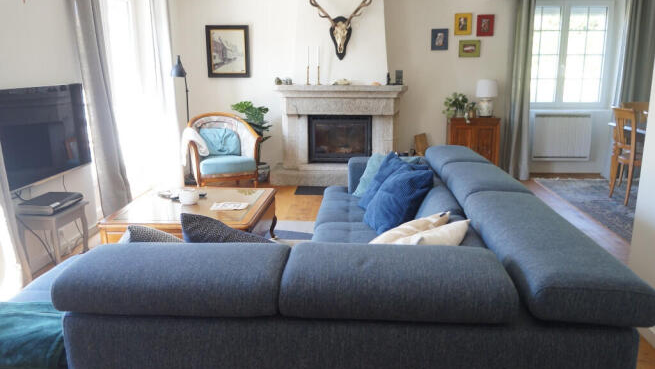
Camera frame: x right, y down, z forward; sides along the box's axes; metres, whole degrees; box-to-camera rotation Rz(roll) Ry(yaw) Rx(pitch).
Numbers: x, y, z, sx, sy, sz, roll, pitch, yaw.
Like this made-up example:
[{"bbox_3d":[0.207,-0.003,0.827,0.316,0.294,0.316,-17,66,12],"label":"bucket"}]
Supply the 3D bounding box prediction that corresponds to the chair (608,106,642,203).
[{"bbox_3d":[3.268,-0.283,4.987,0.500,0.950,0.430,0,14,4],"label":"chair"}]

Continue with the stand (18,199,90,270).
[{"bbox_3d":[-1.891,0.398,3.424,0.291,0.470,0.379,0,14,4],"label":"stand"}]

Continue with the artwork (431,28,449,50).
[{"bbox_3d":[1.343,-1.727,5.871,0.200,0.249,0.020,0,14,4],"label":"artwork"}]

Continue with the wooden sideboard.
[{"bbox_3d":[1.752,-0.422,6.000,0.584,0.790,0.340,1,13,5],"label":"wooden sideboard"}]

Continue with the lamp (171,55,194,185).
[{"bbox_3d":[-1.698,-0.756,5.898,0.260,1.530,0.260,-4,14,-12],"label":"lamp"}]

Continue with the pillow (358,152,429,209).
[{"bbox_3d":[0.419,0.014,3.192,0.160,0.440,0.440,31,-5,-30],"label":"pillow"}]

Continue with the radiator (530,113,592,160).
[{"bbox_3d":[2.970,-0.601,6.261,0.693,0.589,0.100,0,14,4],"label":"radiator"}]

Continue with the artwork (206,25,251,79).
[{"bbox_3d":[-1.222,-1.634,6.067,0.538,0.622,0.030,0,14,4],"label":"artwork"}]

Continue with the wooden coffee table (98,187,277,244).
[{"bbox_3d":[-0.953,0.349,3.613,1.014,0.424,0.987,1,13,5],"label":"wooden coffee table"}]

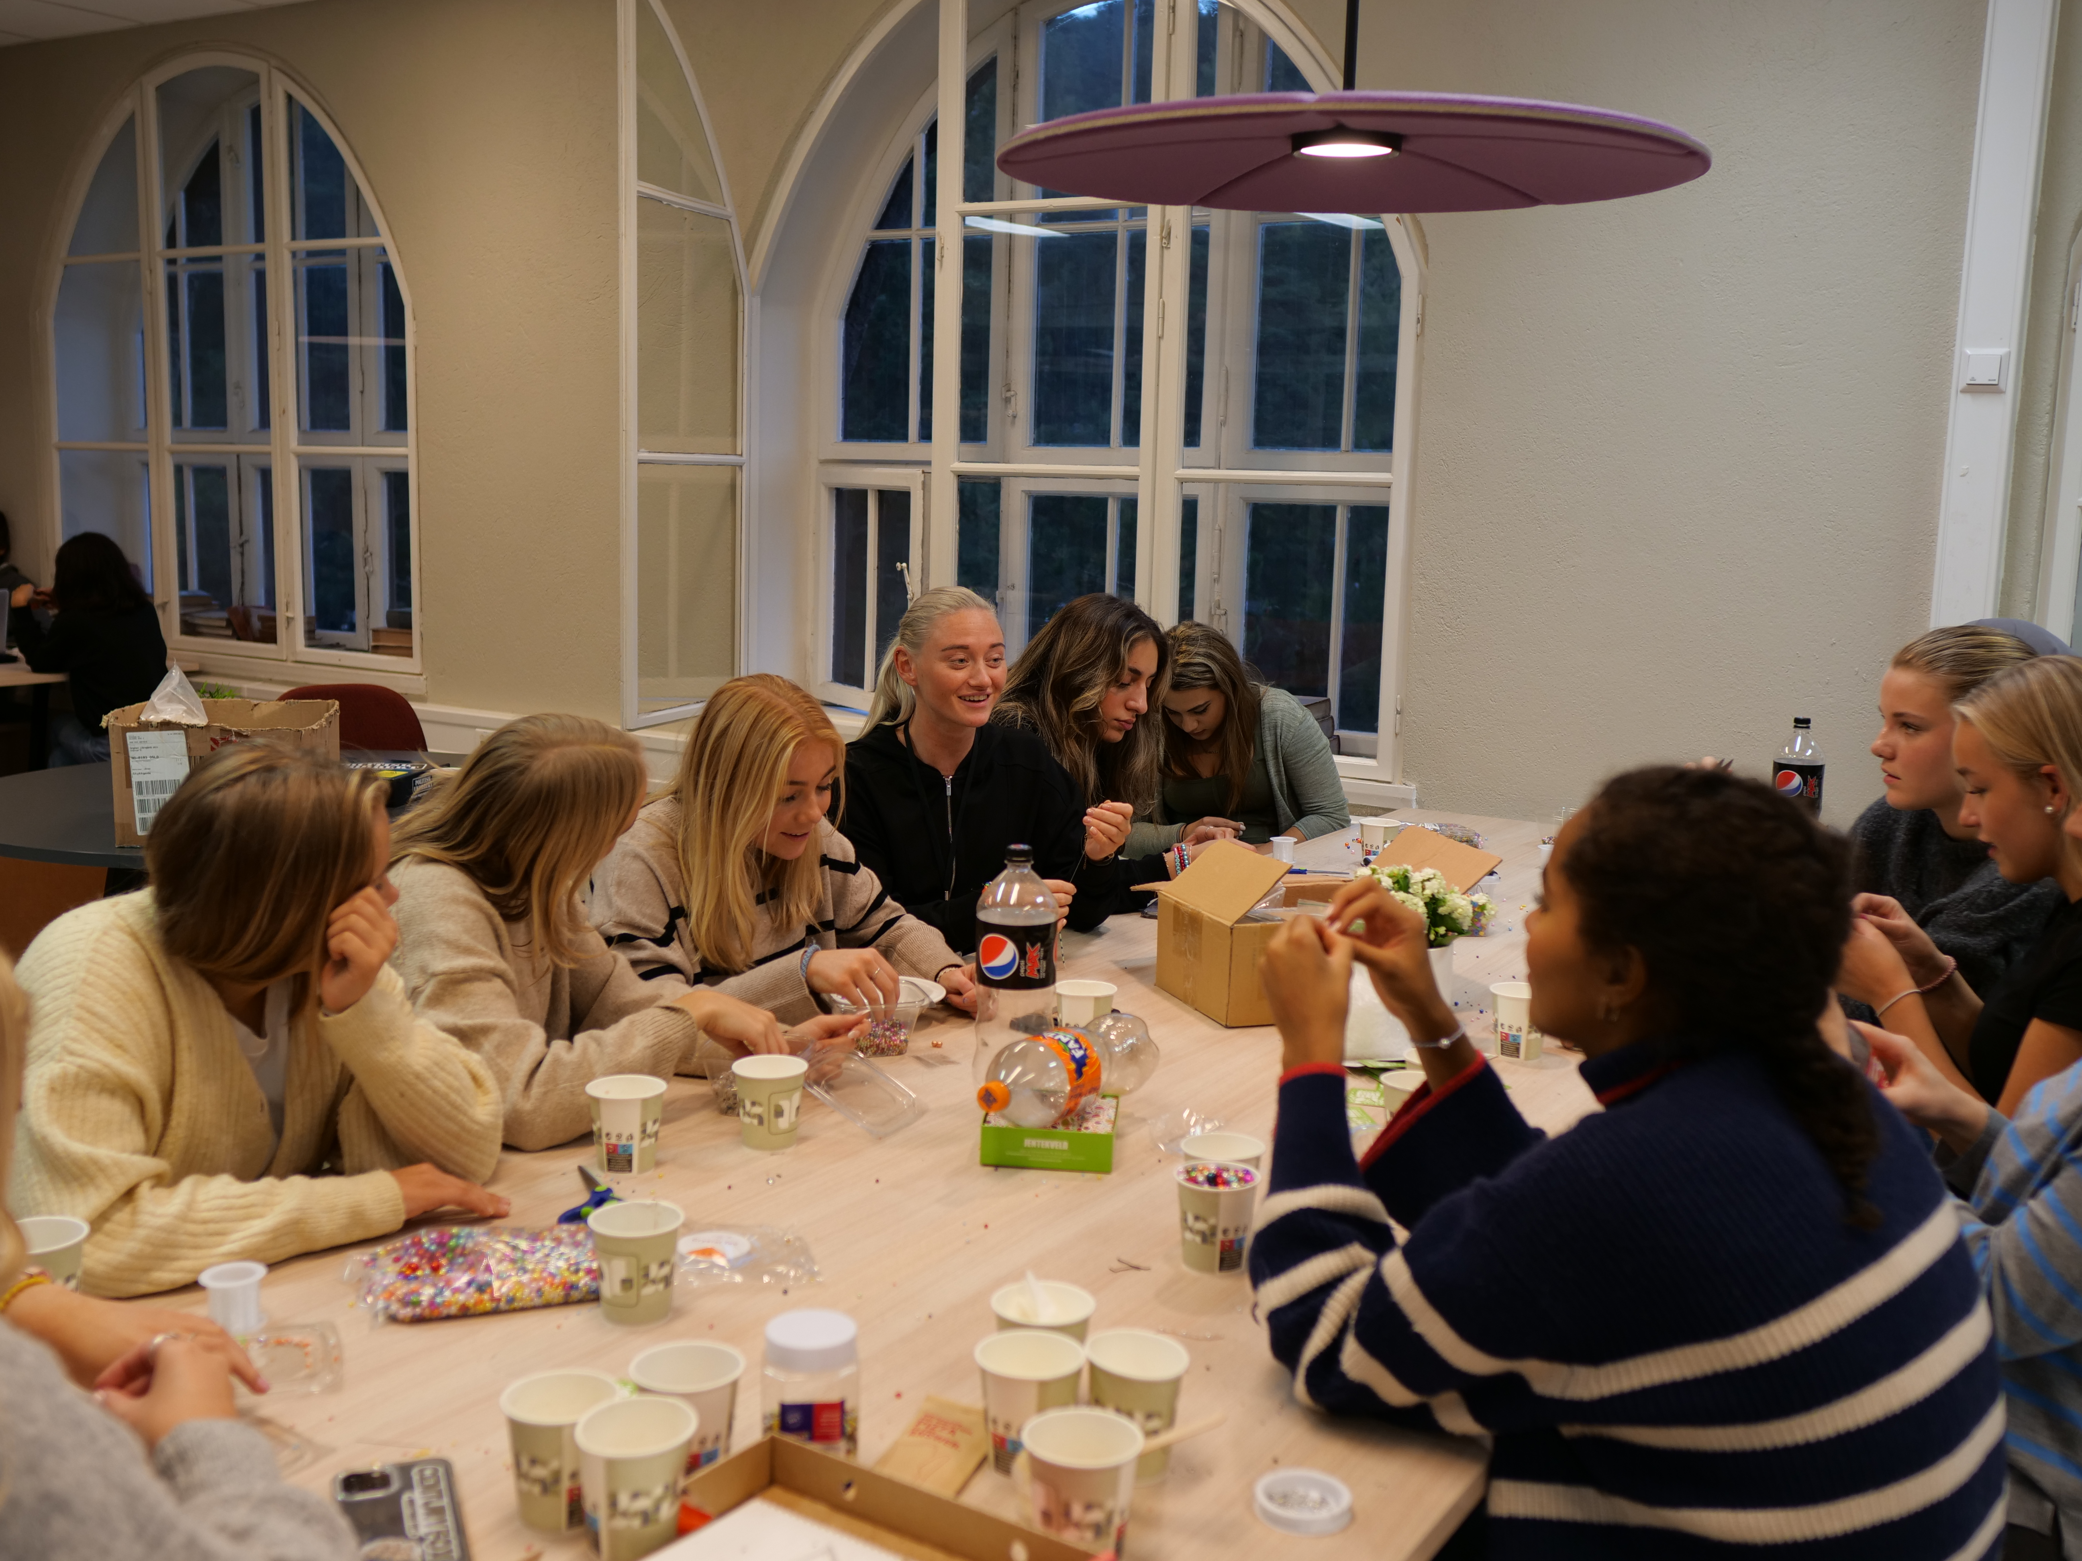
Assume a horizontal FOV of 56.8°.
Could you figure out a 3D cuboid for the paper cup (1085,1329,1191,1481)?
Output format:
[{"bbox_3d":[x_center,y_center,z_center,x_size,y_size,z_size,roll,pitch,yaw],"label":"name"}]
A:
[{"bbox_3d":[0.069,0.455,1.392,0.080,0.084,0.080,1,9,0],"label":"paper cup"}]

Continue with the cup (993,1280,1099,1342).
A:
[{"bbox_3d":[0.002,0.427,1.431,0.077,0.082,0.077,2,9,0],"label":"cup"}]

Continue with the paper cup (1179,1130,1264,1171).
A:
[{"bbox_3d":[0.172,0.389,1.830,0.080,0.084,0.080,1,9,0],"label":"paper cup"}]

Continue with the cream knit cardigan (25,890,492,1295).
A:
[{"bbox_3d":[-0.800,0.375,1.833,0.460,0.560,0.520,6,10,27],"label":"cream knit cardigan"}]

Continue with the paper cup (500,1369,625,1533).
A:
[{"bbox_3d":[-0.314,0.444,1.267,0.077,0.082,0.077,-1,9,-14],"label":"paper cup"}]

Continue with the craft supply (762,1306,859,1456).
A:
[{"bbox_3d":[-0.162,0.430,1.349,0.068,0.093,0.068,1,9,-6],"label":"craft supply"}]

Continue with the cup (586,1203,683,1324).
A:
[{"bbox_3d":[-0.342,0.411,1.632,0.081,0.084,0.081,2,9,0],"label":"cup"}]

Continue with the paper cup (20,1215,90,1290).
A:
[{"bbox_3d":[-0.785,0.394,1.505,0.077,0.082,0.077,-3,10,-28],"label":"paper cup"}]

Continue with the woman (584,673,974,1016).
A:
[{"bbox_3d":[-0.327,0.452,2.600,0.680,1.180,0.520,9,11,39],"label":"woman"}]

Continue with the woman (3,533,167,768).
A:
[{"bbox_3d":[-2.817,-0.136,5.678,0.680,1.180,0.460,6,10,25],"label":"woman"}]

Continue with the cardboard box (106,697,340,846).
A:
[{"bbox_3d":[-1.573,-0.017,3.760,0.358,0.237,0.320,0,9,-11],"label":"cardboard box"}]

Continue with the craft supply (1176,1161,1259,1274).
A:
[{"bbox_3d":[0.161,0.404,1.772,0.081,0.084,0.081,2,9,0],"label":"craft supply"}]

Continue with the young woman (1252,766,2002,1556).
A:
[{"bbox_3d":[0.501,0.588,1.741,0.660,1.208,0.520,8,10,36],"label":"young woman"}]

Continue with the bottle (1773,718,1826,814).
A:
[{"bbox_3d":[1.386,0.047,3.549,0.091,0.330,0.091,5,9,21],"label":"bottle"}]

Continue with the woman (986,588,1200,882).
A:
[{"bbox_3d":[0.172,0.297,3.451,0.680,1.260,0.500,8,11,37],"label":"woman"}]

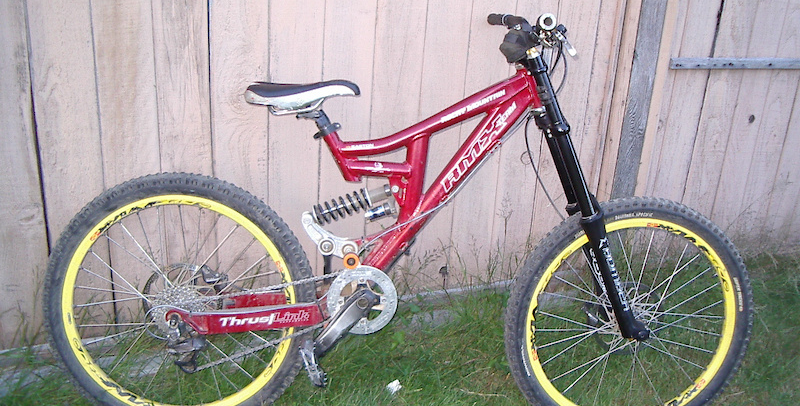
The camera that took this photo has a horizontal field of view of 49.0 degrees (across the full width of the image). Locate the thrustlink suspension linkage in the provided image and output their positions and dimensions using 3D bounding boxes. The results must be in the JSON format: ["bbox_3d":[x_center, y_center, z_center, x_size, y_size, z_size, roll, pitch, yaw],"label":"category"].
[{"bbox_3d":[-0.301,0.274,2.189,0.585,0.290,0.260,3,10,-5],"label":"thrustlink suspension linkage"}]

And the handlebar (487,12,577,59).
[{"bbox_3d":[0.323,-0.402,2.150,0.145,0.140,0.720,3,10,-5],"label":"handlebar"}]

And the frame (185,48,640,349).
[{"bbox_3d":[0.048,-0.040,2.192,1.190,0.730,0.200,3,10,-5],"label":"frame"}]

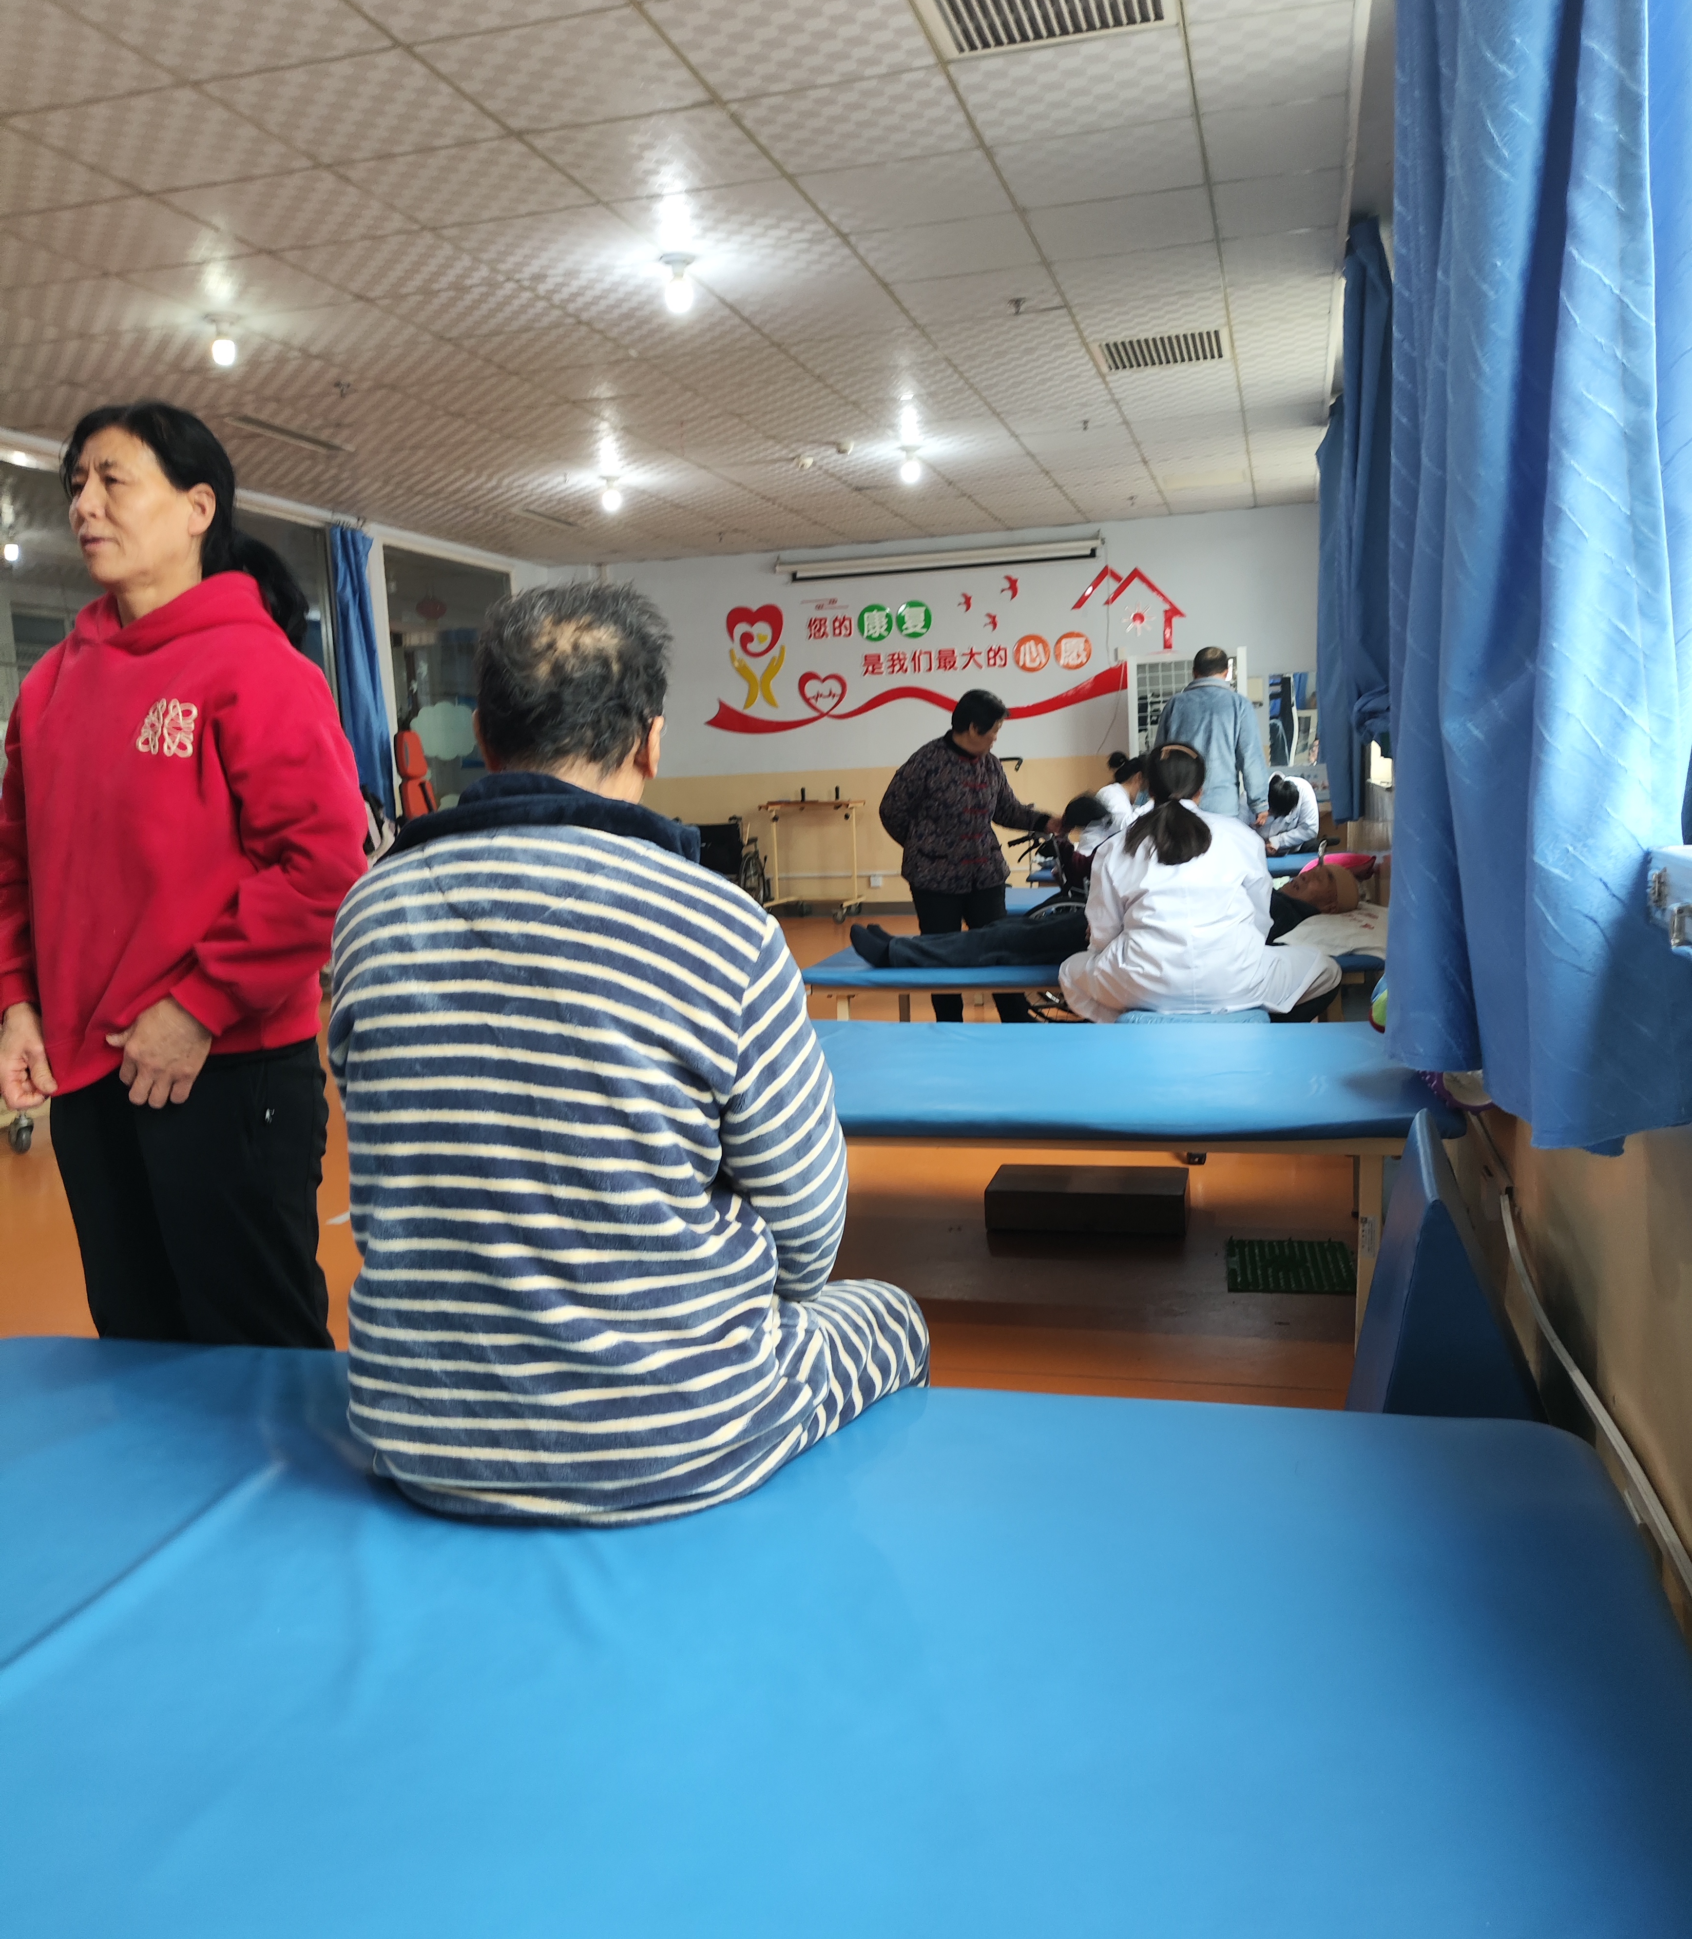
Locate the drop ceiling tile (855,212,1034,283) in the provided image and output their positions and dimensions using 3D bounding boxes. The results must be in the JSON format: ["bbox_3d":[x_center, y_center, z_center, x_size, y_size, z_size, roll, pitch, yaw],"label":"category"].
[{"bbox_3d":[0.366,-2.607,5.655,0.605,0.018,0.595,0,8,16],"label":"drop ceiling tile"}]

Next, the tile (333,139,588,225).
[{"bbox_3d":[-1.127,-2.348,4.681,0.606,0.020,0.572,0,8,16],"label":"tile"}]

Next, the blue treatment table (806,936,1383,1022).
[{"bbox_3d":[0.926,0.185,5.686,1.932,0.520,0.990,0,8,16],"label":"blue treatment table"}]

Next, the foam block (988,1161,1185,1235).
[{"bbox_3d":[0.676,0.640,4.334,0.525,0.113,0.275,0,8,16],"label":"foam block"}]

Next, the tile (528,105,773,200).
[{"bbox_3d":[-0.544,-2.349,4.515,0.606,0.020,0.572,0,8,16],"label":"tile"}]

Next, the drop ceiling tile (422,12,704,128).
[{"bbox_3d":[-0.725,-2.367,4.124,0.605,0.018,0.595,0,8,16],"label":"drop ceiling tile"}]

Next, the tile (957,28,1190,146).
[{"bbox_3d":[0.622,-2.351,4.184,0.606,0.020,0.572,0,8,16],"label":"tile"}]

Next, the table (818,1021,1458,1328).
[{"bbox_3d":[0.401,0.486,3.769,1.949,0.520,1.212,0,8,16],"label":"table"}]

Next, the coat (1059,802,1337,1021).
[{"bbox_3d":[1.046,-0.149,4.696,0.790,0.715,0.500,0,8,16],"label":"coat"}]

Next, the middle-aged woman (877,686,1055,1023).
[{"bbox_3d":[0.506,-0.395,6.441,0.580,1.510,0.460,-7,9,-31],"label":"middle-aged woman"}]

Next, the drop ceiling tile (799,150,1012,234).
[{"bbox_3d":[0.204,-2.528,5.087,0.605,0.018,0.595,0,8,16],"label":"drop ceiling tile"}]

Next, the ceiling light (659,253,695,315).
[{"bbox_3d":[-0.579,-2.374,5.427,0.121,0.182,0.121,-2,7,0],"label":"ceiling light"}]

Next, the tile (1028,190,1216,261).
[{"bbox_3d":[0.932,-2.504,5.274,0.606,0.020,0.572,0,8,16],"label":"tile"}]

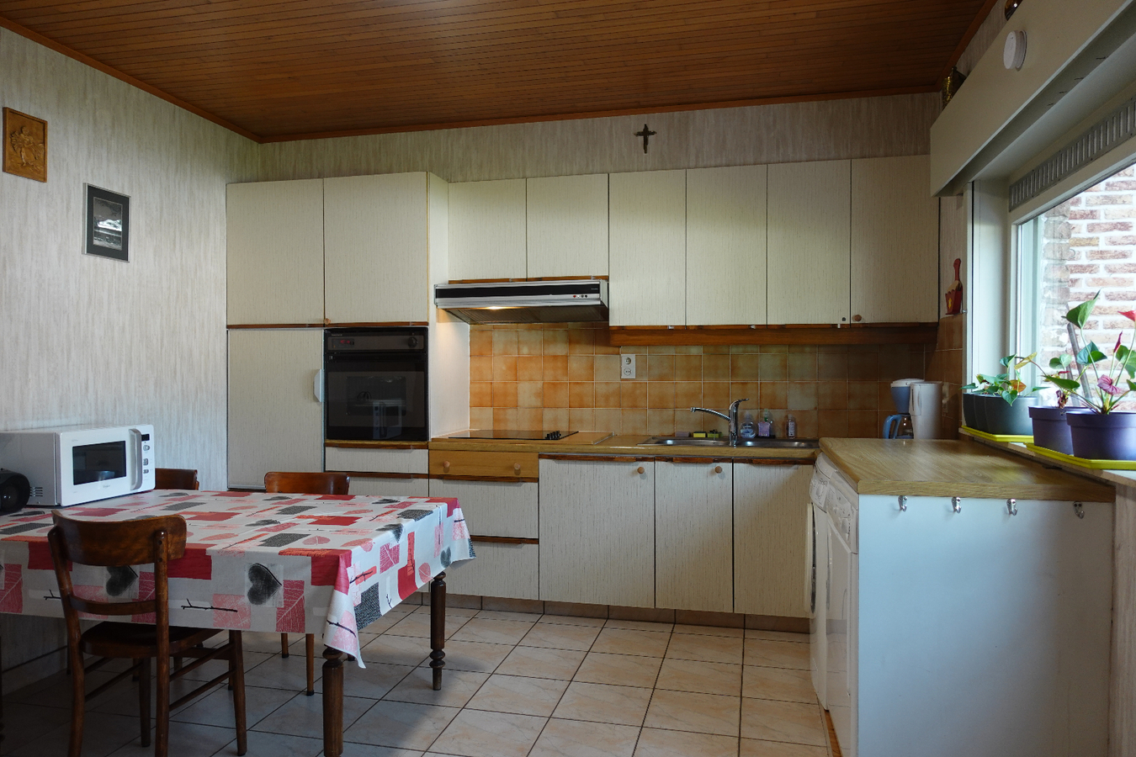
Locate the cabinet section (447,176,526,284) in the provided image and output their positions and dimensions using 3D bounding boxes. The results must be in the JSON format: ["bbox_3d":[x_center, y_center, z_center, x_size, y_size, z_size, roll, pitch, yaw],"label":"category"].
[{"bbox_3d":[-0.408,-0.817,4.332,0.454,0.542,0.306,0,0,14],"label":"cabinet section"}]

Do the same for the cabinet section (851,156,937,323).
[{"bbox_3d":[1.630,-0.679,3.843,0.399,0.814,0.306,0,0,14],"label":"cabinet section"}]

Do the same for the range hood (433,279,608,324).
[{"bbox_3d":[-0.209,-0.405,4.163,0.898,0.193,0.523,0,0,13],"label":"range hood"}]

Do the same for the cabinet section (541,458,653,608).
[{"bbox_3d":[0.209,0.753,4.046,0.587,0.728,0.582,0,0,14],"label":"cabinet section"}]

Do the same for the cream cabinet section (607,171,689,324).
[{"bbox_3d":[0.453,-0.680,4.126,0.408,0.814,0.306,0,0,14],"label":"cream cabinet section"}]

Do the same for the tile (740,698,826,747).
[{"bbox_3d":[0.756,1.218,2.687,0.278,0.010,0.331,0,0,13],"label":"tile"}]

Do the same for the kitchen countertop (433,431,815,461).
[{"bbox_3d":[0.528,0.353,3.956,2.430,0.047,0.590,0,0,13],"label":"kitchen countertop"}]

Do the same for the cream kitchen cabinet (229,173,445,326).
[{"bbox_3d":[-1.246,-0.683,4.380,1.220,0.797,0.580,0,0,13],"label":"cream kitchen cabinet"}]

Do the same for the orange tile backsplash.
[{"bbox_3d":[0.636,0.007,4.232,2.510,0.642,0.016,0,0,13],"label":"orange tile backsplash"}]

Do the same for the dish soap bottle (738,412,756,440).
[{"bbox_3d":[0.970,0.251,4.088,0.080,0.152,0.055,0,0,13],"label":"dish soap bottle"}]

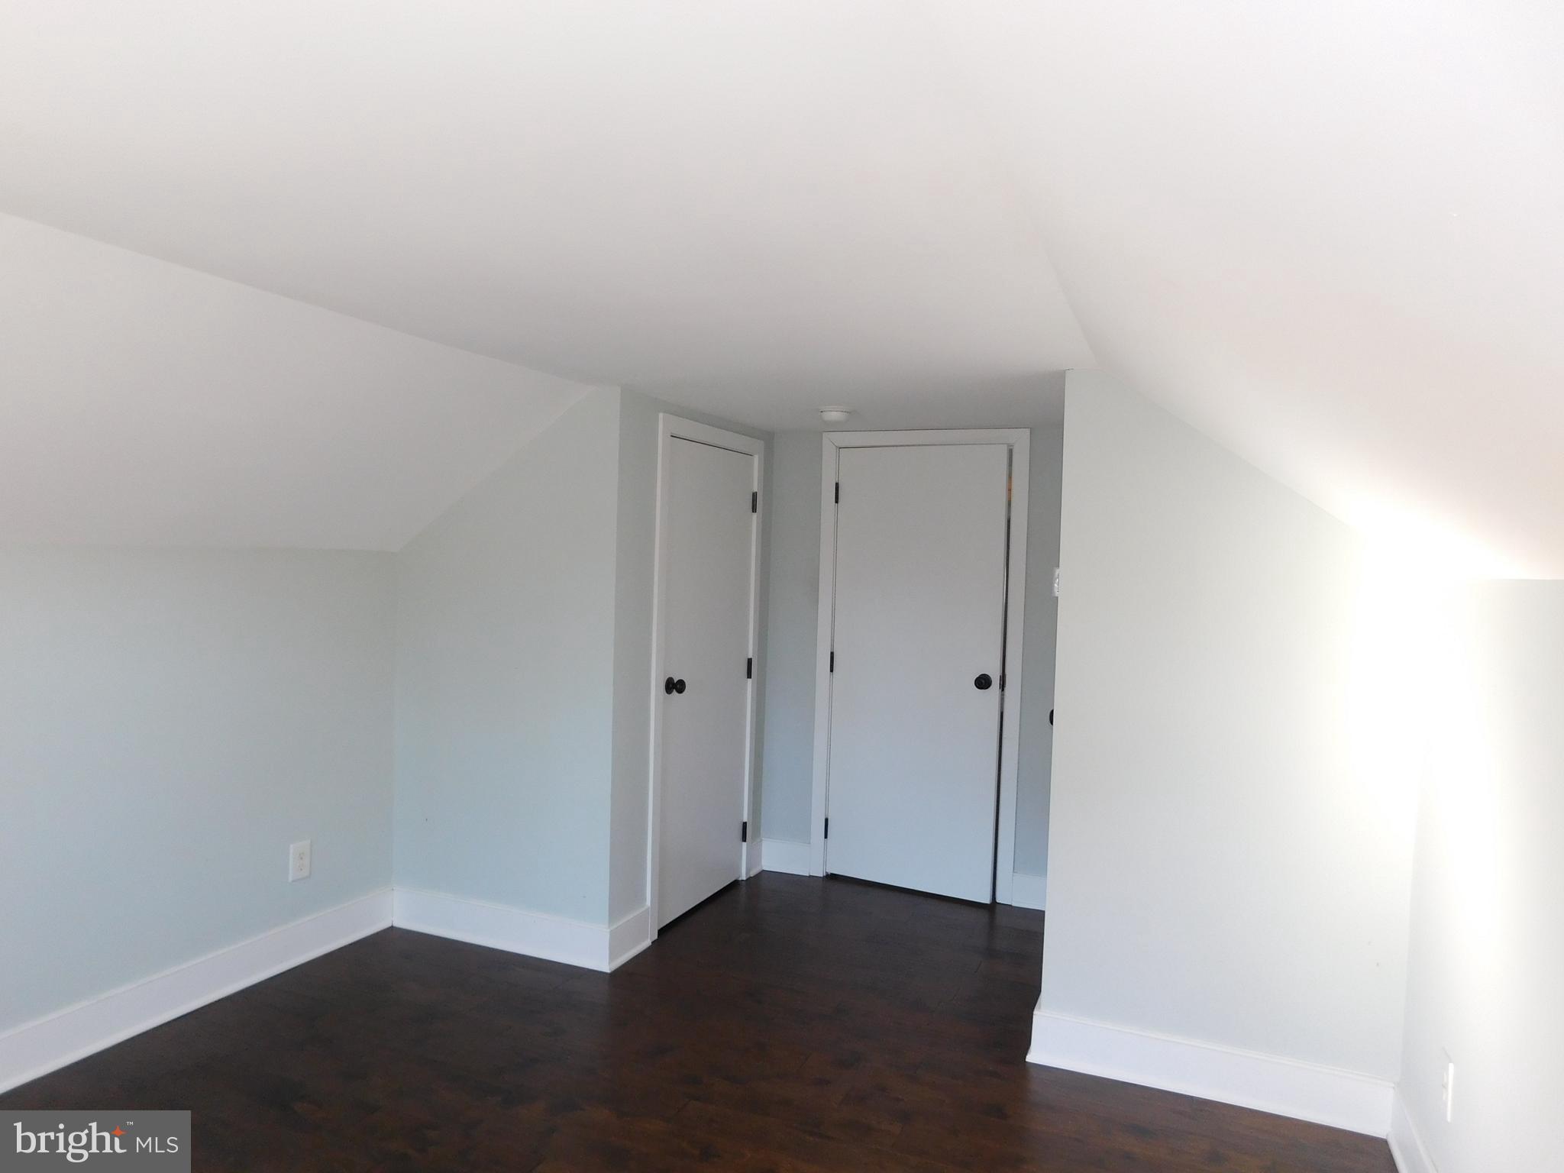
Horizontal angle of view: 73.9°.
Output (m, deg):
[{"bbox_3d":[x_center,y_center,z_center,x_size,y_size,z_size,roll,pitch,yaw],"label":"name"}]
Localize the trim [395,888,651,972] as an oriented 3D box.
[{"bbox_3d":[-0.964,1.218,3.842,0.958,0.144,0.292,2,2,23],"label":"trim"}]

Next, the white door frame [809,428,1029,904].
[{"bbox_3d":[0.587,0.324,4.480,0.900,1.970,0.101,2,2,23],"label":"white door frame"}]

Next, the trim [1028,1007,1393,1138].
[{"bbox_3d":[1.124,1.309,2.818,0.905,0.142,0.025,2,2,23],"label":"trim"}]

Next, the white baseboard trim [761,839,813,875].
[{"bbox_3d":[0.024,1.216,4.677,0.221,0.143,0.025,2,2,23],"label":"white baseboard trim"}]

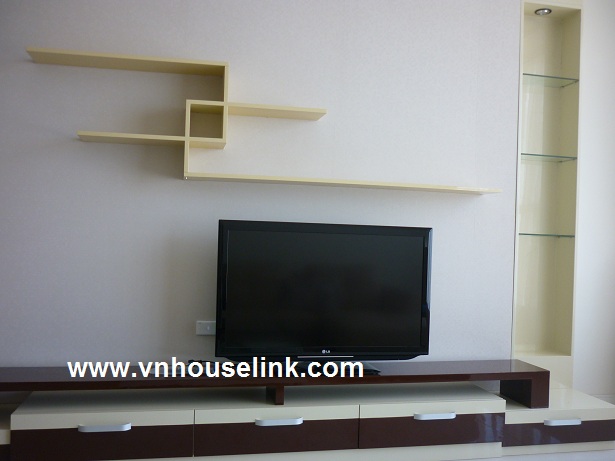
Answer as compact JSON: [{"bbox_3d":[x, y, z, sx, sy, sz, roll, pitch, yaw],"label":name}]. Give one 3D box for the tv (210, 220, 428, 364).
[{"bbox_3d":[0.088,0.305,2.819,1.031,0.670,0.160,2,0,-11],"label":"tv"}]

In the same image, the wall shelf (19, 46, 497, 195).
[{"bbox_3d":[-0.140,-0.517,2.958,2.366,0.560,0.200,2,0,-12],"label":"wall shelf"}]

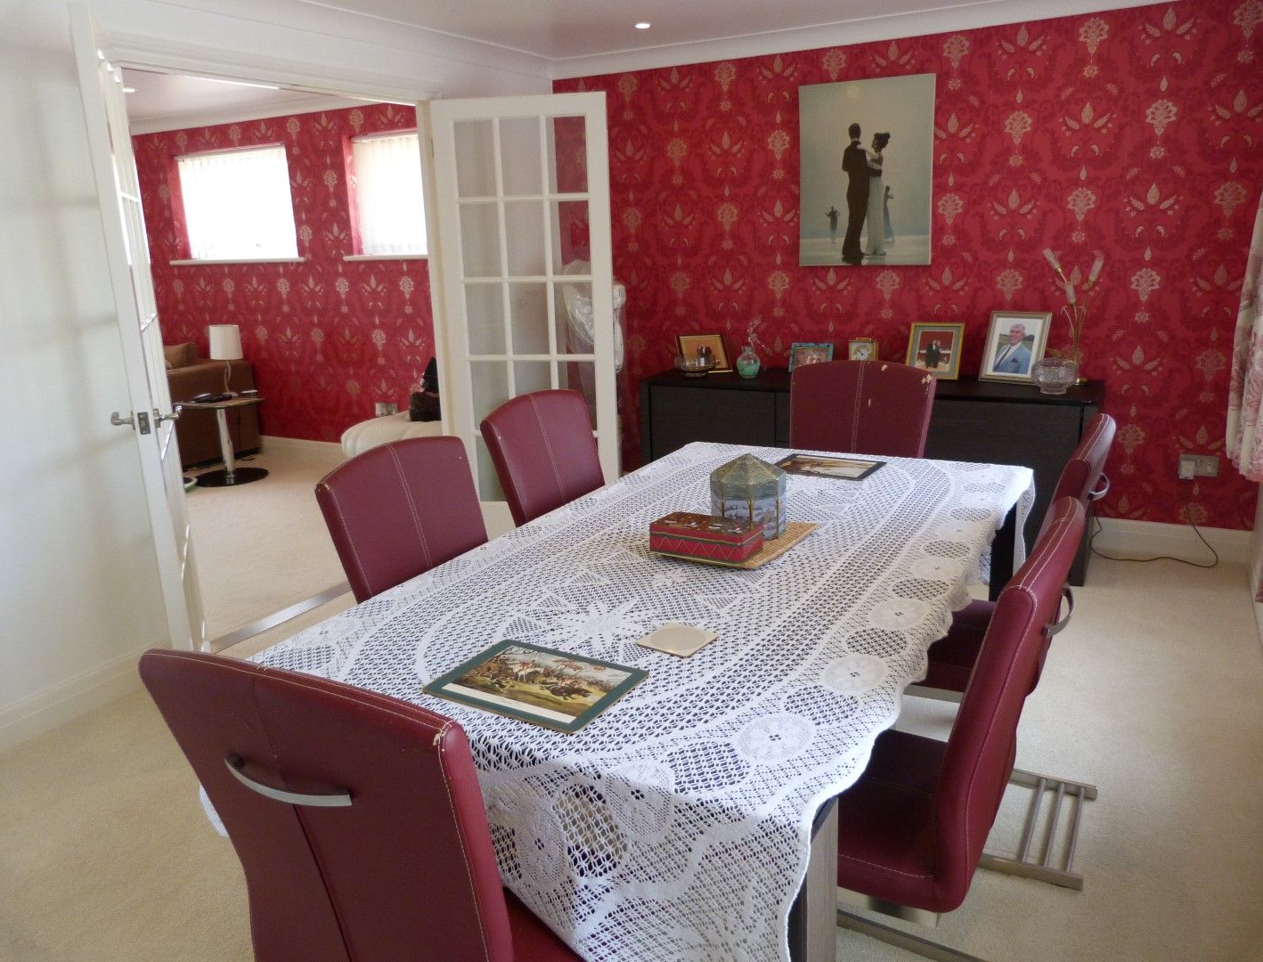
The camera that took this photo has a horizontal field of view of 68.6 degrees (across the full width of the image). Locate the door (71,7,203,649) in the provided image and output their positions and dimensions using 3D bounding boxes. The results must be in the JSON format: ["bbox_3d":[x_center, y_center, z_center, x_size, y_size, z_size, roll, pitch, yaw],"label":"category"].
[{"bbox_3d":[-1.416,-0.247,2.763,0.045,1.981,0.690,-8,16,-22],"label":"door"}]

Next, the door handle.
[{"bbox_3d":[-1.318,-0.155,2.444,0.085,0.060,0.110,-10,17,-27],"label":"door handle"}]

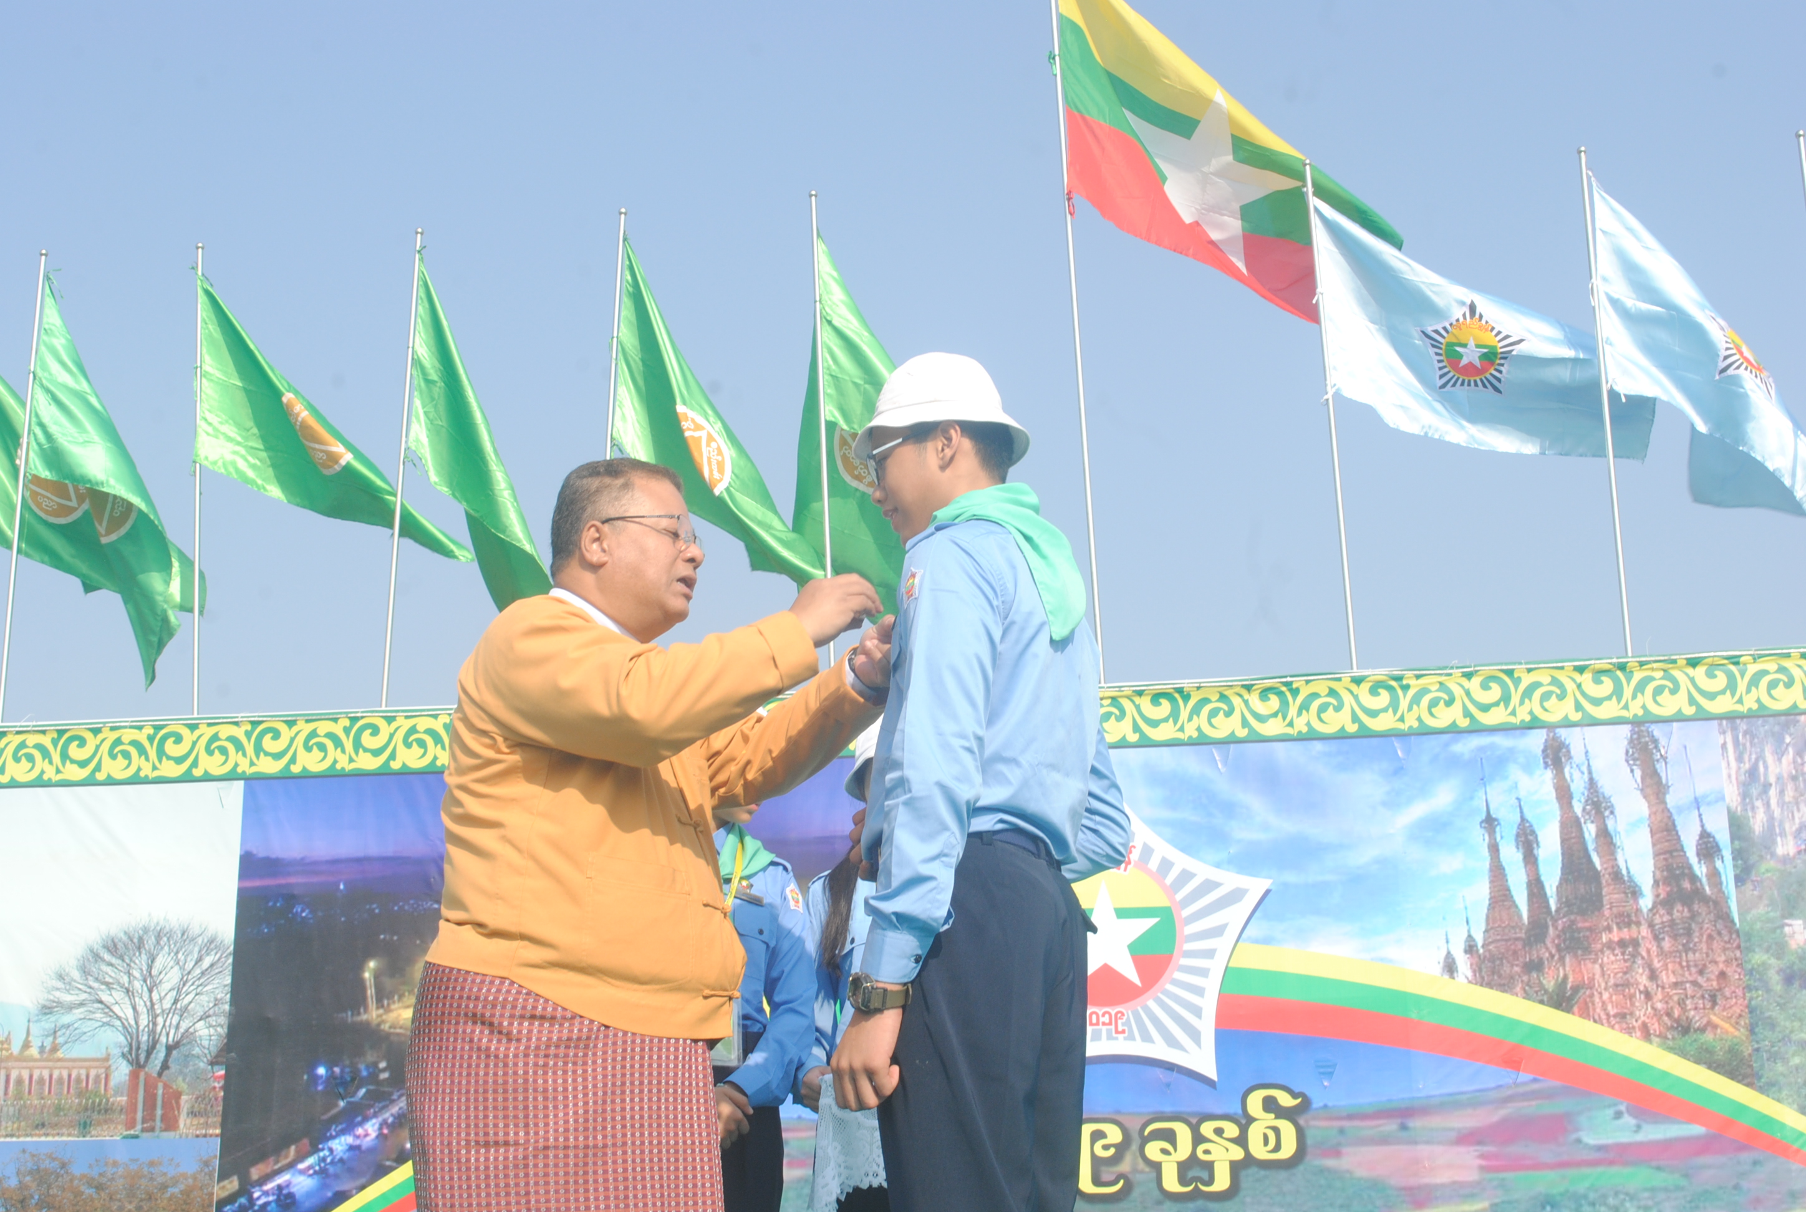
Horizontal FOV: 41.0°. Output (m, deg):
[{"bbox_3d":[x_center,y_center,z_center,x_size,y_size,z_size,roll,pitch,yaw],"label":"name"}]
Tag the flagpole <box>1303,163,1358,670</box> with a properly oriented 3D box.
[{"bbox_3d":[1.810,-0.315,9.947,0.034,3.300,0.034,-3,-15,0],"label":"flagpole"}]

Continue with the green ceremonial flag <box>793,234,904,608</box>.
[{"bbox_3d":[-0.193,-0.775,10.470,0.550,1.700,0.450,2,-15,-11],"label":"green ceremonial flag"}]

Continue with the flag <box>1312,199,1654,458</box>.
[{"bbox_3d":[2.493,-1.195,10.374,1.420,1.020,0.350,2,-15,-11],"label":"flag"}]

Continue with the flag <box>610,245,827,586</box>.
[{"bbox_3d":[-0.809,-0.847,10.605,0.900,1.550,0.350,2,-15,-11],"label":"flag"}]

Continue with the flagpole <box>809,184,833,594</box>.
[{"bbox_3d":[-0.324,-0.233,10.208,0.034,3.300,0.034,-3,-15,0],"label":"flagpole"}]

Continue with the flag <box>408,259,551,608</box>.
[{"bbox_3d":[-1.851,-0.729,10.695,0.620,1.620,0.380,2,-15,-11],"label":"flag"}]

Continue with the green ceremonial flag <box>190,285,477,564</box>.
[{"bbox_3d":[-2.565,-0.840,10.884,1.150,1.200,0.350,2,-15,-11],"label":"green ceremonial flag"}]

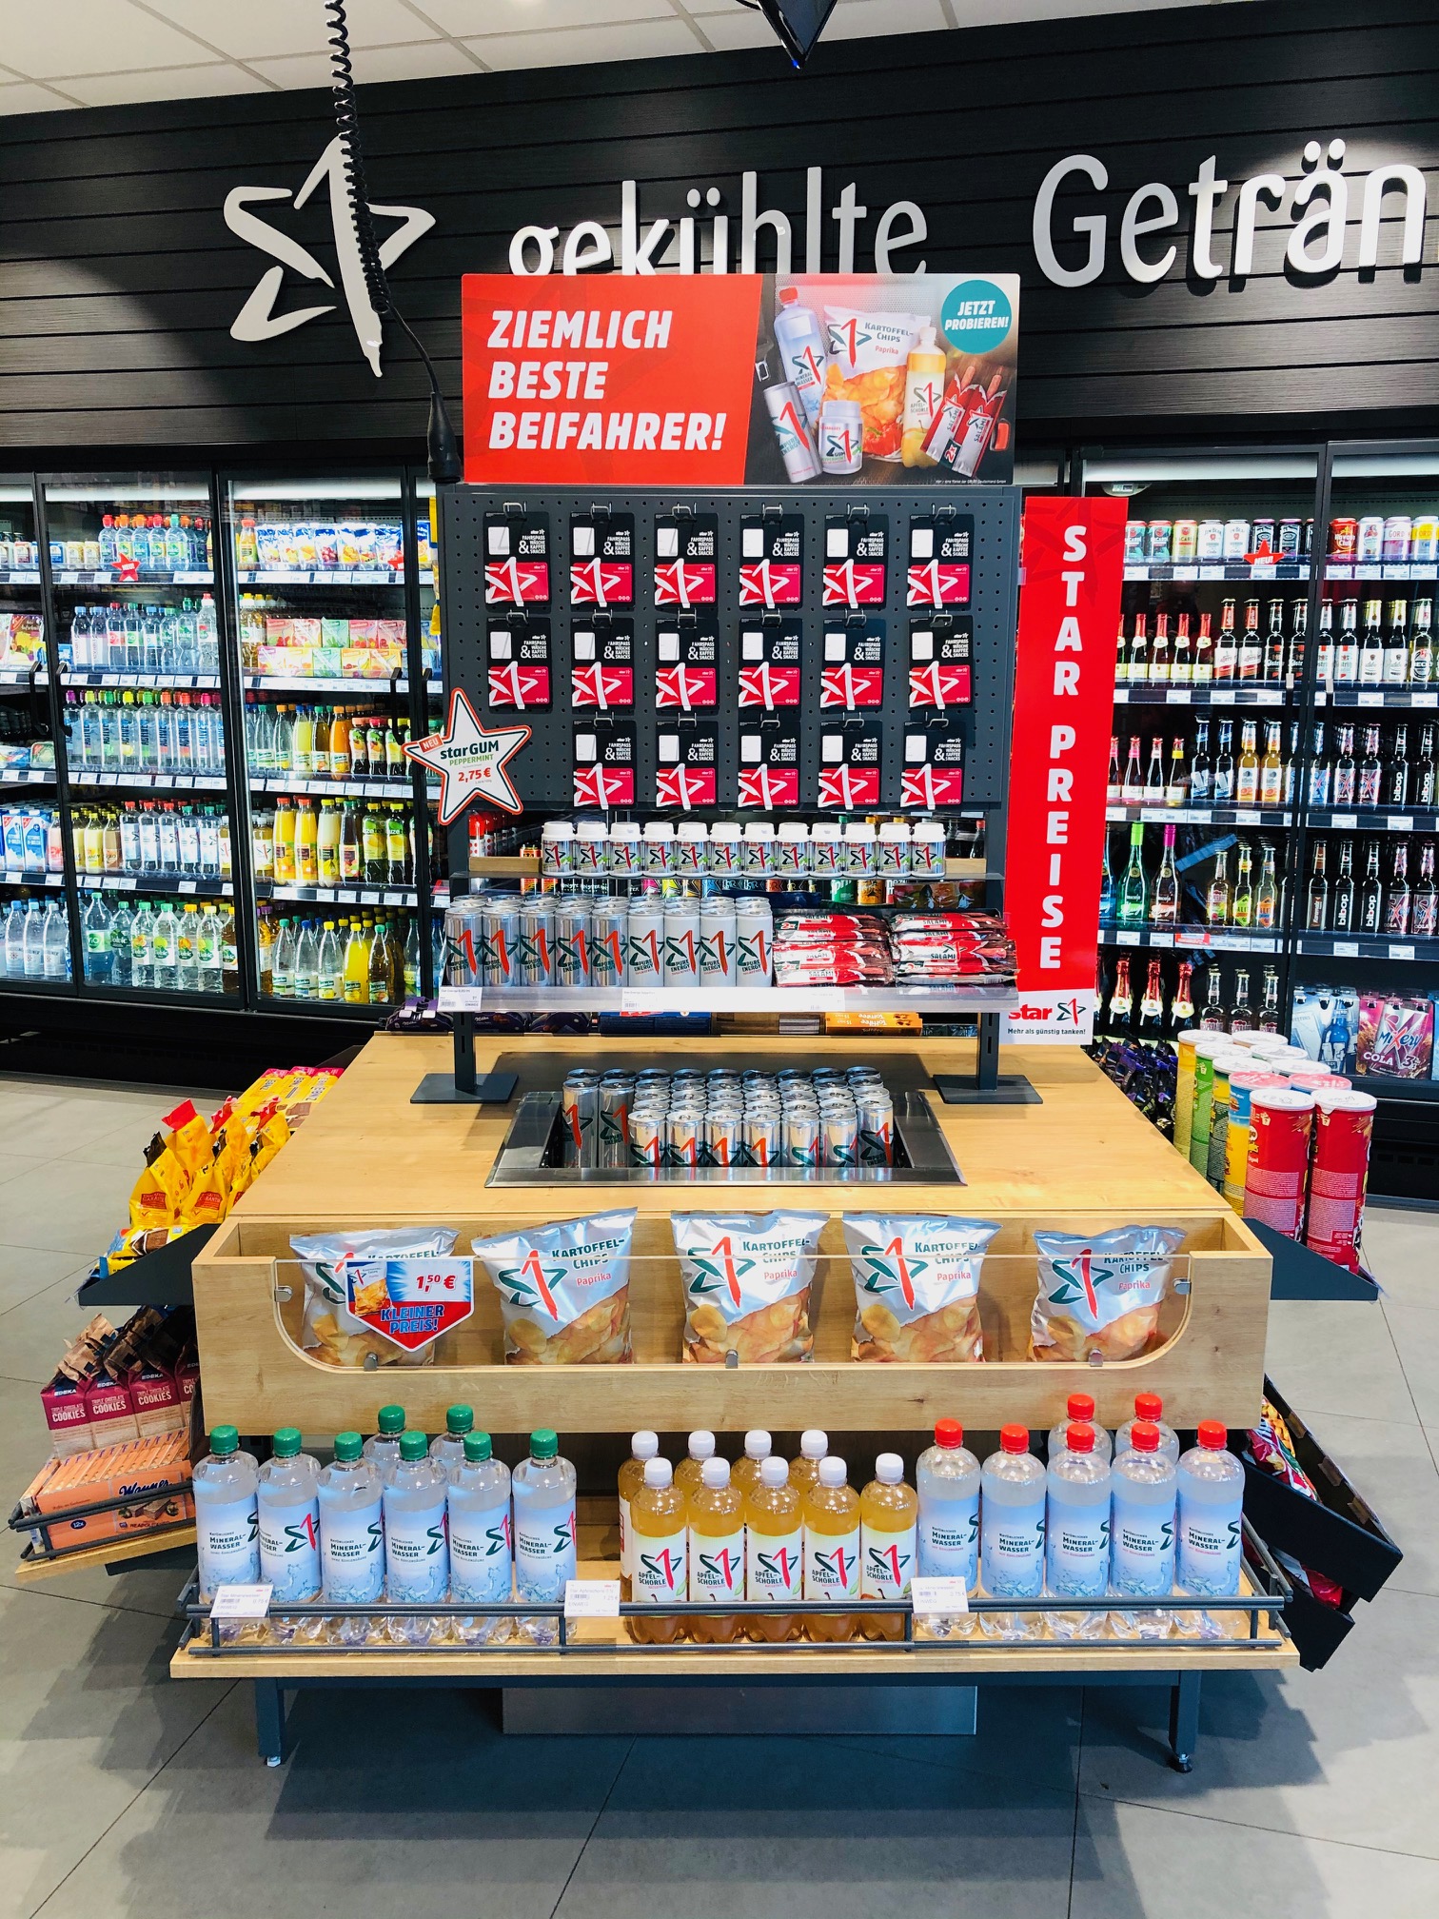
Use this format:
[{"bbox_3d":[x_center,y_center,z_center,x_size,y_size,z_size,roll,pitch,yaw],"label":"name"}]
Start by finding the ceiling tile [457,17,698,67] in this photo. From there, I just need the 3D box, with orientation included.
[{"bbox_3d":[-0.343,-2.376,4.022,0.605,0.020,0.235,3,12,15],"label":"ceiling tile"}]

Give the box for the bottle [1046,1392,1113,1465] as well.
[{"bbox_3d":[0.427,0.640,1.858,0.072,0.242,0.072,0,12,-1],"label":"bottle"}]

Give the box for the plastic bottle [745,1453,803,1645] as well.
[{"bbox_3d":[0.064,0.671,1.771,0.065,0.211,0.065,0,12,-1],"label":"plastic bottle"}]

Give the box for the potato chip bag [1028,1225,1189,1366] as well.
[{"bbox_3d":[0.475,0.430,1.916,0.185,0.225,0.075,0,4,-1],"label":"potato chip bag"}]

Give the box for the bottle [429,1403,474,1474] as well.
[{"bbox_3d":[-0.300,0.643,1.824,0.074,0.246,0.074,0,12,-1],"label":"bottle"}]

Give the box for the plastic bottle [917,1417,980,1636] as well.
[{"bbox_3d":[0.262,0.651,1.797,0.072,0.247,0.072,0,12,-1],"label":"plastic bottle"}]

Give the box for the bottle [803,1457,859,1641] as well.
[{"bbox_3d":[0.128,0.672,1.770,0.063,0.212,0.063,0,12,-1],"label":"bottle"}]

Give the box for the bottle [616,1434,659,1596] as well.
[{"bbox_3d":[-0.087,0.661,1.831,0.062,0.213,0.062,0,12,-1],"label":"bottle"}]

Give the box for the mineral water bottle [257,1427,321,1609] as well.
[{"bbox_3d":[-0.487,0.653,1.772,0.072,0.242,0.072,0,12,-1],"label":"mineral water bottle"}]

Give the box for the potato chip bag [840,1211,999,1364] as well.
[{"bbox_3d":[0.248,0.415,1.912,0.185,0.205,0.075,0,12,-1],"label":"potato chip bag"}]

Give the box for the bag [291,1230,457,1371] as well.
[{"bbox_3d":[-0.425,0.441,1.903,0.195,0.230,0.065,0,4,-1],"label":"bag"}]

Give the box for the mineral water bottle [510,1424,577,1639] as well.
[{"bbox_3d":[-0.195,0.655,1.765,0.074,0.246,0.074,0,12,-1],"label":"mineral water bottle"}]

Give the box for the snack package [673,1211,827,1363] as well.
[{"bbox_3d":[0.037,0.413,1.909,0.183,0.205,0.075,0,12,-1],"label":"snack package"}]

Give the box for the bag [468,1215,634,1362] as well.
[{"bbox_3d":[-0.201,0.412,1.906,0.189,0.205,0.075,0,12,-1],"label":"bag"}]

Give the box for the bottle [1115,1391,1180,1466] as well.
[{"bbox_3d":[0.508,0.640,1.861,0.072,0.242,0.072,0,12,-1],"label":"bottle"}]

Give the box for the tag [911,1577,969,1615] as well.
[{"bbox_3d":[0.247,0.711,1.736,0.060,0.003,0.042,0,44,-1],"label":"tag"}]

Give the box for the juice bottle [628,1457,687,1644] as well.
[{"bbox_3d":[-0.068,0.671,1.769,0.063,0.212,0.063,0,12,-1],"label":"juice bottle"}]

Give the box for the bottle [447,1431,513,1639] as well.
[{"bbox_3d":[-0.271,0.655,1.765,0.072,0.242,0.072,0,12,-1],"label":"bottle"}]

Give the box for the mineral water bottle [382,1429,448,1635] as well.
[{"bbox_3d":[-0.343,0.655,1.766,0.072,0.242,0.072,0,12,-1],"label":"mineral water bottle"}]

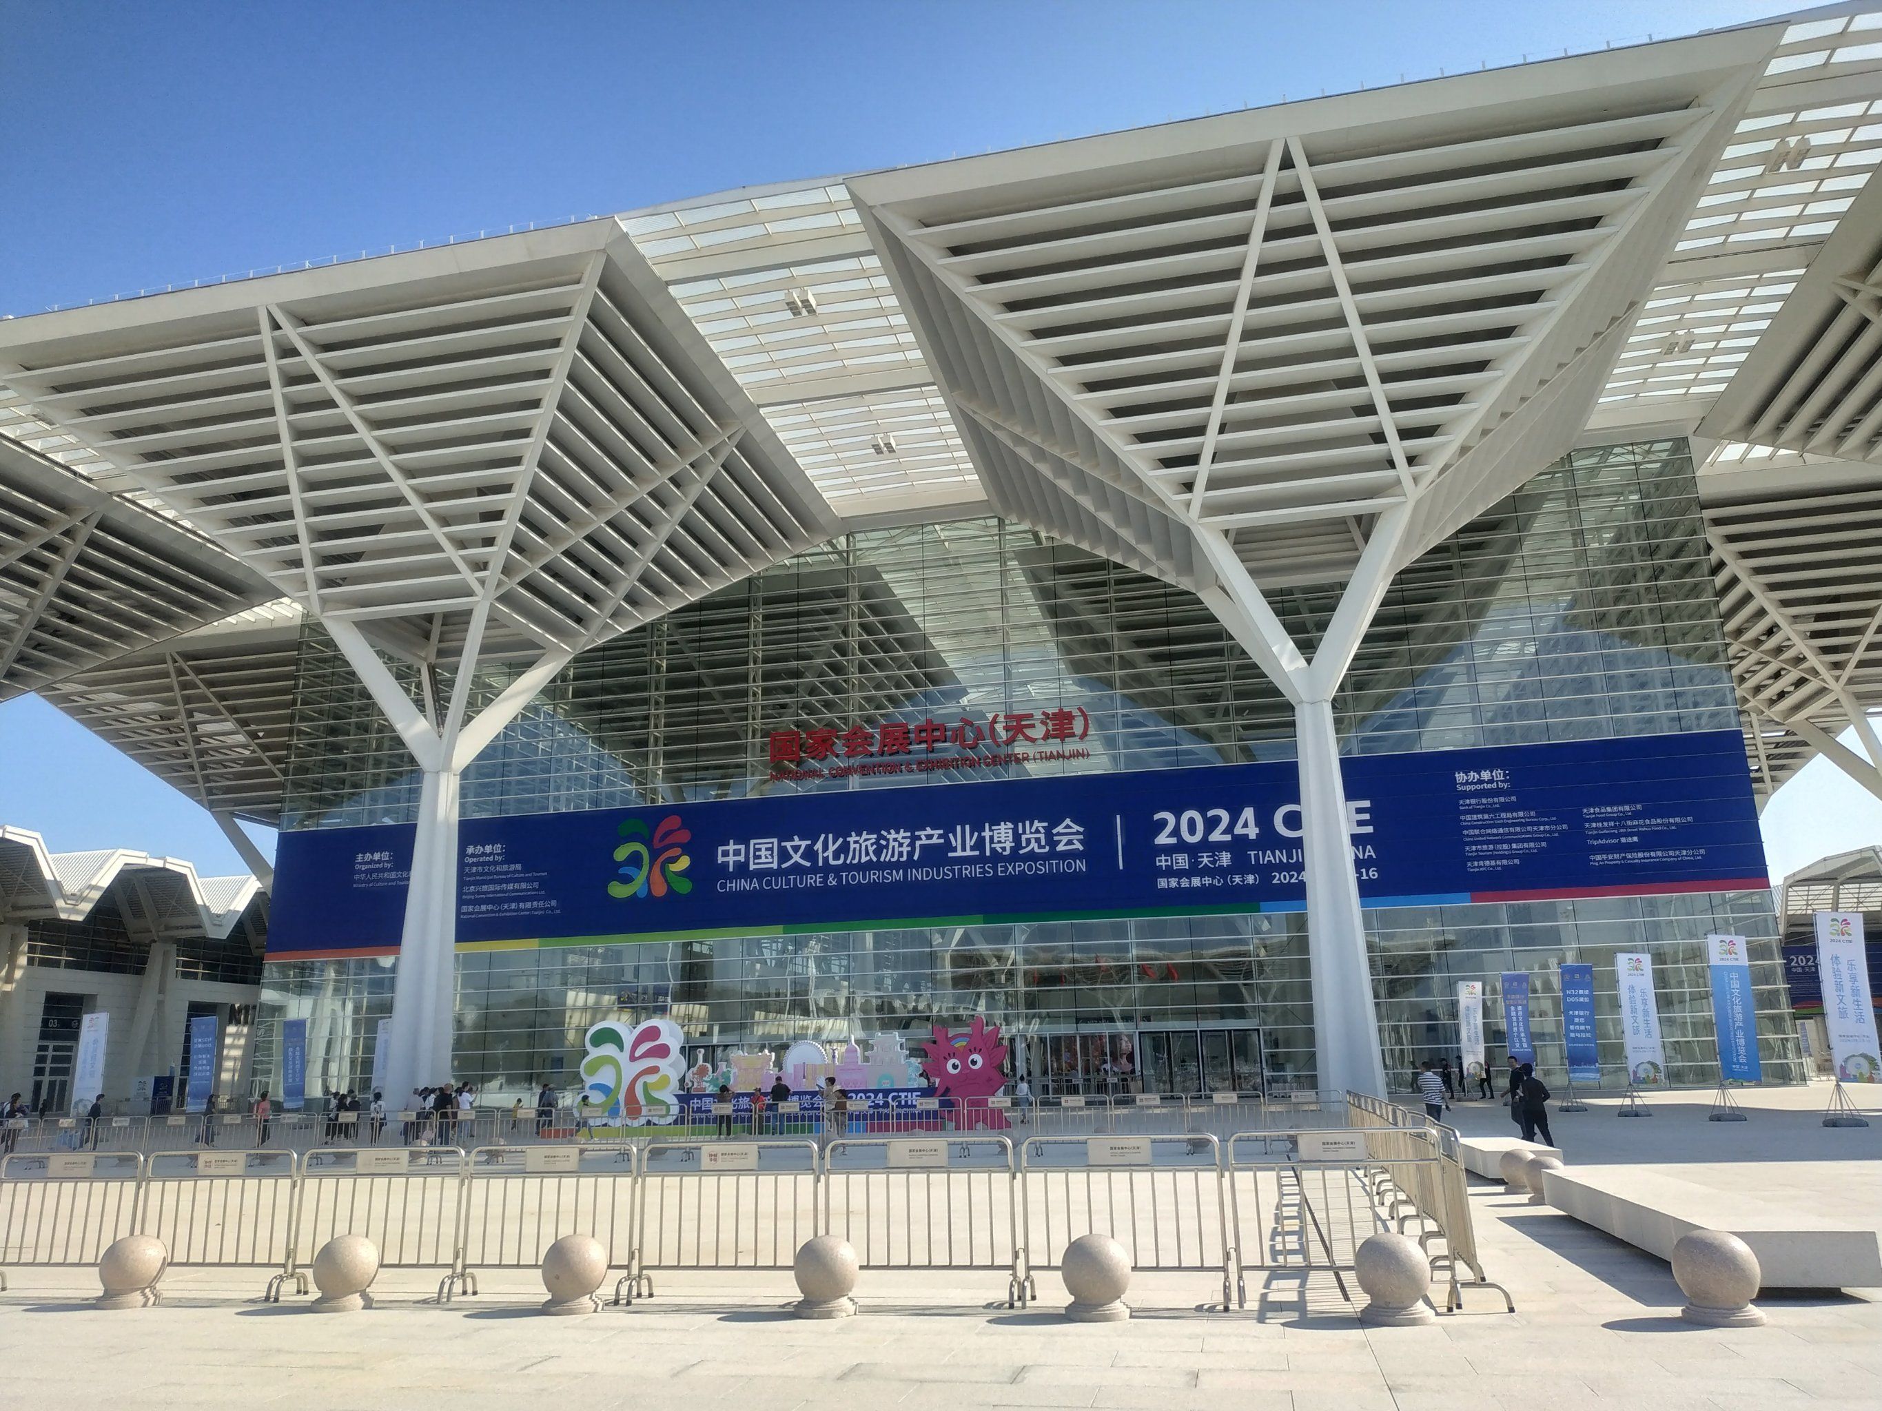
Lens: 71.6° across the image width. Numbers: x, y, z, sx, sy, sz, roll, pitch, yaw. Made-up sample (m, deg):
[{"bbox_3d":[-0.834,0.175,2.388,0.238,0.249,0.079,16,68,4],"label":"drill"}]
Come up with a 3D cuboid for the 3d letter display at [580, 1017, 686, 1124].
[{"bbox_3d":[-10.064,11.904,42.262,3.600,3.350,0.750,-5,-16,12],"label":"3d letter display"}]

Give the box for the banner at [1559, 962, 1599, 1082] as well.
[{"bbox_3d":[22.179,11.014,45.318,1.050,3.930,0.100,-2,-16,4],"label":"banner"}]

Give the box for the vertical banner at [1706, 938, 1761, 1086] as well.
[{"bbox_3d":[21.926,8.392,36.113,1.050,3.950,0.100,-2,-16,4],"label":"vertical banner"}]

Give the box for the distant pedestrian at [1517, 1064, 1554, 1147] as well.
[{"bbox_3d":[11.950,8.039,26.275,0.520,1.630,0.600,9,-19,-32],"label":"distant pedestrian"}]

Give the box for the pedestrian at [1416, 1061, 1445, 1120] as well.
[{"bbox_3d":[10.733,8.697,28.604,0.520,1.700,0.450,10,-20,-35],"label":"pedestrian"}]

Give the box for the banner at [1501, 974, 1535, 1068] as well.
[{"bbox_3d":[22.433,12.415,50.504,1.050,3.930,0.100,-2,-16,4],"label":"banner"}]

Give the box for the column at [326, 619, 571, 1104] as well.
[{"bbox_3d":[-23.443,7.628,60.336,8.100,22.600,7.600,-5,-16,12],"label":"column"}]

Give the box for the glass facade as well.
[{"bbox_3d":[-0.769,5.506,76.983,87.300,34.400,1.000,-5,-16,12],"label":"glass facade"}]

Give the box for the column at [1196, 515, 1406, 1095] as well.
[{"bbox_3d":[15.411,4.417,52.316,8.100,22.600,7.600,-5,-16,12],"label":"column"}]

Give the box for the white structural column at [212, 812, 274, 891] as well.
[{"bbox_3d":[-51.954,20.257,102.483,8.100,22.600,7.600,-5,-16,12],"label":"white structural column"}]

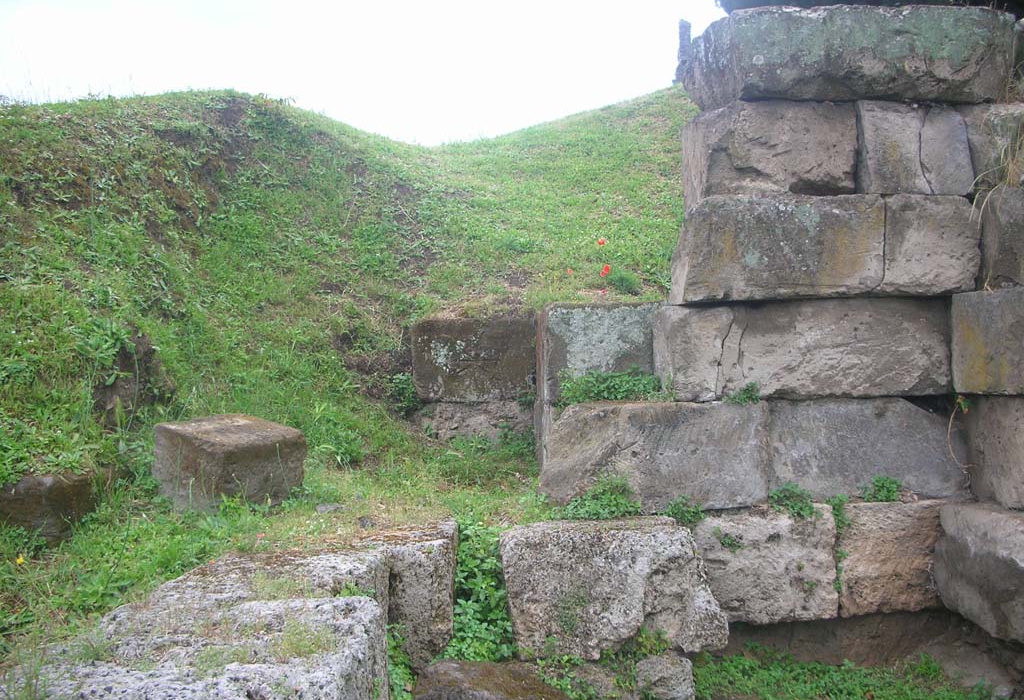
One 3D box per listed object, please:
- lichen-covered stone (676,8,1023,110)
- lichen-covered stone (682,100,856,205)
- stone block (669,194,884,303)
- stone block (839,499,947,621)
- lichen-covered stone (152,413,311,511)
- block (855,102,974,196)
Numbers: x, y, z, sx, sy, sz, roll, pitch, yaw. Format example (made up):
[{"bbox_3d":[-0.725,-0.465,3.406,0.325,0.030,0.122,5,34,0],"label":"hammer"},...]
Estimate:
[{"bbox_3d":[1.843,-1.530,5.706,1.565,0.487,0.620,-2,1,-9],"label":"lichen-covered stone"},{"bbox_3d":[1.137,-0.890,4.703,0.709,0.412,0.420,-1,4,-7],"label":"lichen-covered stone"},{"bbox_3d":[1.162,-0.457,4.708,0.910,0.459,0.420,-1,4,-7],"label":"stone block"},{"bbox_3d":[1.925,1.068,5.548,0.604,0.554,0.500,-2,1,-7],"label":"stone block"},{"bbox_3d":[-1.334,0.541,4.910,0.440,0.330,0.610,-8,11,-42],"label":"lichen-covered stone"},{"bbox_3d":[1.758,-0.903,4.780,0.542,0.406,0.420,-1,4,-7],"label":"block"}]

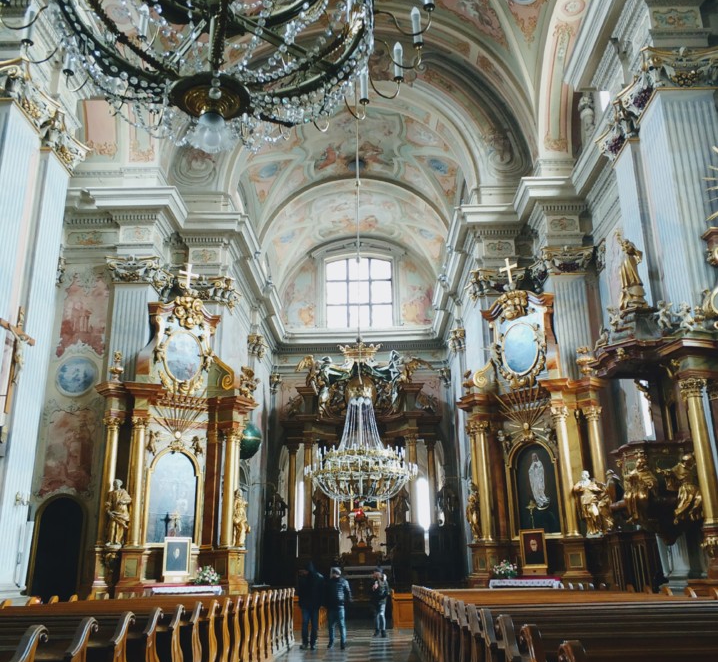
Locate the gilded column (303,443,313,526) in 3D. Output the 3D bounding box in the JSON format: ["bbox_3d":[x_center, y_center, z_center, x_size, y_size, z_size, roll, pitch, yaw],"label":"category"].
[{"bbox_3d":[-2.424,7.212,35.213,0.480,4.129,0.480,-1,-18,1],"label":"gilded column"}]

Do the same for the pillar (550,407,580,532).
[{"bbox_3d":[5.951,3.983,21.472,0.520,3.699,0.520,-1,-18,1],"label":"pillar"}]

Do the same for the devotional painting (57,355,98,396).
[{"bbox_3d":[-9.253,1.497,24.545,1.420,1.410,0.100,-1,-18,0],"label":"devotional painting"}]

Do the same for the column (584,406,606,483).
[{"bbox_3d":[7.168,4.072,22.034,0.500,3.850,0.500,-16,-23,38],"label":"column"}]

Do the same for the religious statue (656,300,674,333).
[{"bbox_3d":[5.587,-0.264,13.635,0.300,0.598,0.260,-7,-19,18],"label":"religious statue"}]

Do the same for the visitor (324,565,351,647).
[{"bbox_3d":[-0.477,6.353,17.209,0.550,1.780,0.400,3,-19,-10],"label":"visitor"}]

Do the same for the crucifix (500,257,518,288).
[{"bbox_3d":[4.935,-1.921,24.529,0.110,0.954,0.620,16,-24,-41],"label":"crucifix"}]

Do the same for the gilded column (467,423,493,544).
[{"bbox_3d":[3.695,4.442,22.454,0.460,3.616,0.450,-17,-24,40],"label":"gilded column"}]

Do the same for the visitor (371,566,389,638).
[{"bbox_3d":[0.562,7.069,19.536,0.480,1.727,0.470,4,-19,-16],"label":"visitor"}]

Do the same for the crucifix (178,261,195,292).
[{"bbox_3d":[-5.862,-1.847,25.754,0.720,1.080,0.120,13,-23,-36],"label":"crucifix"}]

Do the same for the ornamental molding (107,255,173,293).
[{"bbox_3d":[-7.442,-1.845,25.354,1.714,0.830,1.575,-1,-18,1],"label":"ornamental molding"}]

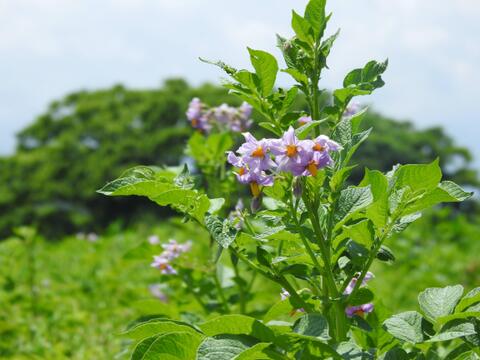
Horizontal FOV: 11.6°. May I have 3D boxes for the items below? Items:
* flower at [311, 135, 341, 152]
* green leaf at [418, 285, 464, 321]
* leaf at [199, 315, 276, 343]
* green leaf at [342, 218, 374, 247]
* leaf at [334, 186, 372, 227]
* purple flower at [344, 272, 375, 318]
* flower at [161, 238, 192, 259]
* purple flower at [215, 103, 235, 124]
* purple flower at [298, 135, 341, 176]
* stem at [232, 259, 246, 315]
[{"bbox_3d":[0.058,-0.025,1.650,0.025,0.017,0.021,0,-1,14],"label":"flower"},{"bbox_3d":[0.139,0.085,1.630,0.032,0.025,0.021,0,-1,6],"label":"green leaf"},{"bbox_3d":[-0.002,0.101,1.610,0.053,0.019,0.033,0,-1,0],"label":"leaf"},{"bbox_3d":[0.080,0.036,1.600,0.022,0.021,0.016,0,-1,12],"label":"green leaf"},{"bbox_3d":[0.077,0.018,1.590,0.027,0.027,0.018,0,-1,12],"label":"leaf"},{"bbox_3d":[0.094,0.091,1.860,0.024,0.036,0.022,0,-1,-6],"label":"purple flower"},{"bbox_3d":[-0.062,0.067,2.320,0.031,0.020,0.024,0,-1,-6],"label":"flower"},{"bbox_3d":[-0.013,-0.061,2.150,0.021,0.020,0.018,0,-1,0],"label":"purple flower"},{"bbox_3d":[0.058,-0.018,1.720,0.028,0.028,0.018,0,14,-21],"label":"purple flower"},{"bbox_3d":[0.000,0.099,2.200,0.007,0.052,0.007,-9,0,0],"label":"stem"}]

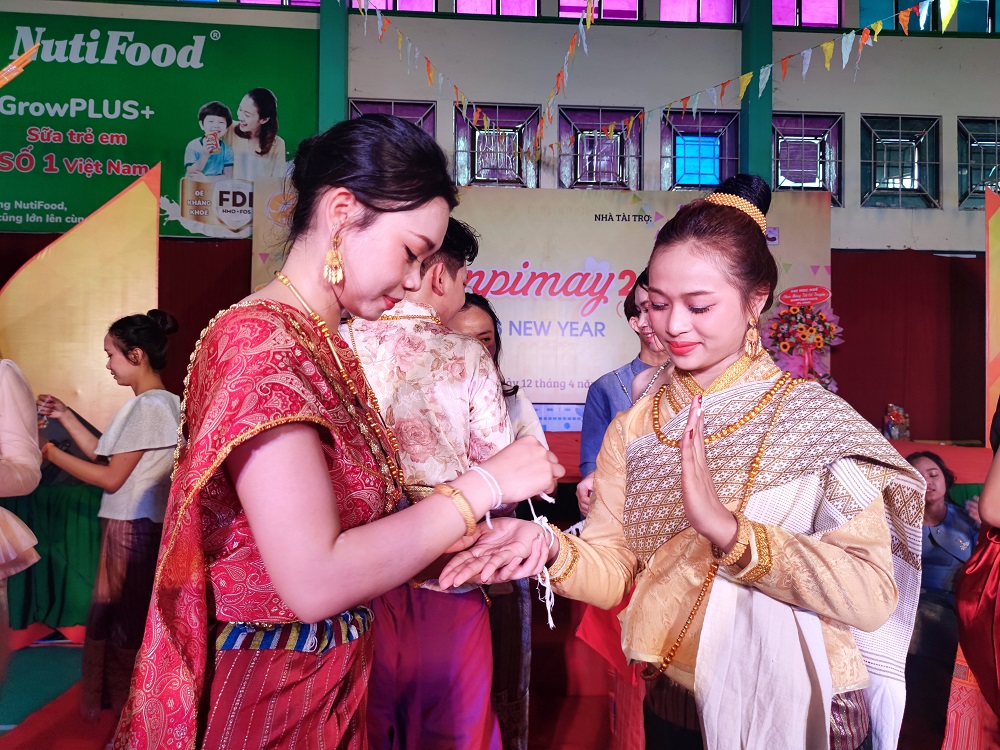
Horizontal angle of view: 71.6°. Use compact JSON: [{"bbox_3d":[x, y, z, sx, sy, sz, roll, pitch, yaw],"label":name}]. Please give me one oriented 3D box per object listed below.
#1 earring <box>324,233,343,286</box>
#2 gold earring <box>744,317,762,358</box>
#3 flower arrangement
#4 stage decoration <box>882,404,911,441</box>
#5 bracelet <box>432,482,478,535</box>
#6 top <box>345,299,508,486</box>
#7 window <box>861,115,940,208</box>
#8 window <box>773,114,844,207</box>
[{"bbox_3d":[-0.186,-0.129,0.780,0.022,0.058,0.012,0,-1,-6],"label":"earring"},{"bbox_3d":[0.349,-0.052,0.955,0.024,0.056,0.012,1,-1,-11],"label":"gold earring"},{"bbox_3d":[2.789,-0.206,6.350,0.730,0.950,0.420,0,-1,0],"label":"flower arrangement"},{"bbox_3d":[3.660,0.439,6.400,0.250,0.330,0.190,0,-1,3],"label":"stage decoration"},{"bbox_3d":[-0.050,0.148,0.755,0.012,0.067,0.062,-37,0,-33],"label":"bracelet"},{"bbox_3d":[-0.184,0.052,1.530,0.440,0.460,0.280,0,-1,11],"label":"top"},{"bbox_3d":[4.109,-2.186,7.100,0.820,0.970,0.120,0,-1,-3],"label":"window"},{"bbox_3d":[3.102,-2.188,7.050,0.790,0.960,0.120,0,-1,-3],"label":"window"}]

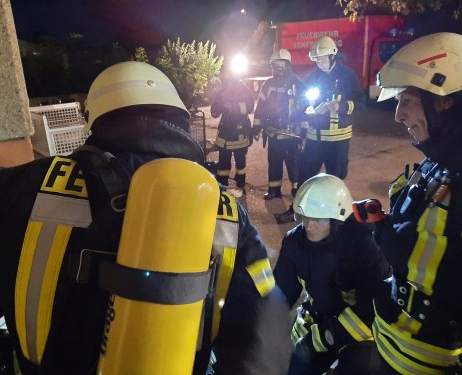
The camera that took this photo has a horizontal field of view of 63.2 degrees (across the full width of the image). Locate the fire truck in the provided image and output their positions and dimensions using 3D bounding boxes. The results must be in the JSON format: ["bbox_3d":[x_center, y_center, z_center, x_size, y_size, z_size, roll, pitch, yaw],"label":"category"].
[{"bbox_3d":[4.671,-5.365,16.131,6.800,3.300,2.450,15,24,39],"label":"fire truck"}]

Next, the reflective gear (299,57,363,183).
[{"bbox_3d":[1.124,-0.574,4.239,0.630,1.660,0.470,14,23,38],"label":"reflective gear"}]

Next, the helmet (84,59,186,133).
[{"bbox_3d":[-0.234,-0.214,0.920,0.255,0.195,0.310,-8,5,-21],"label":"helmet"}]

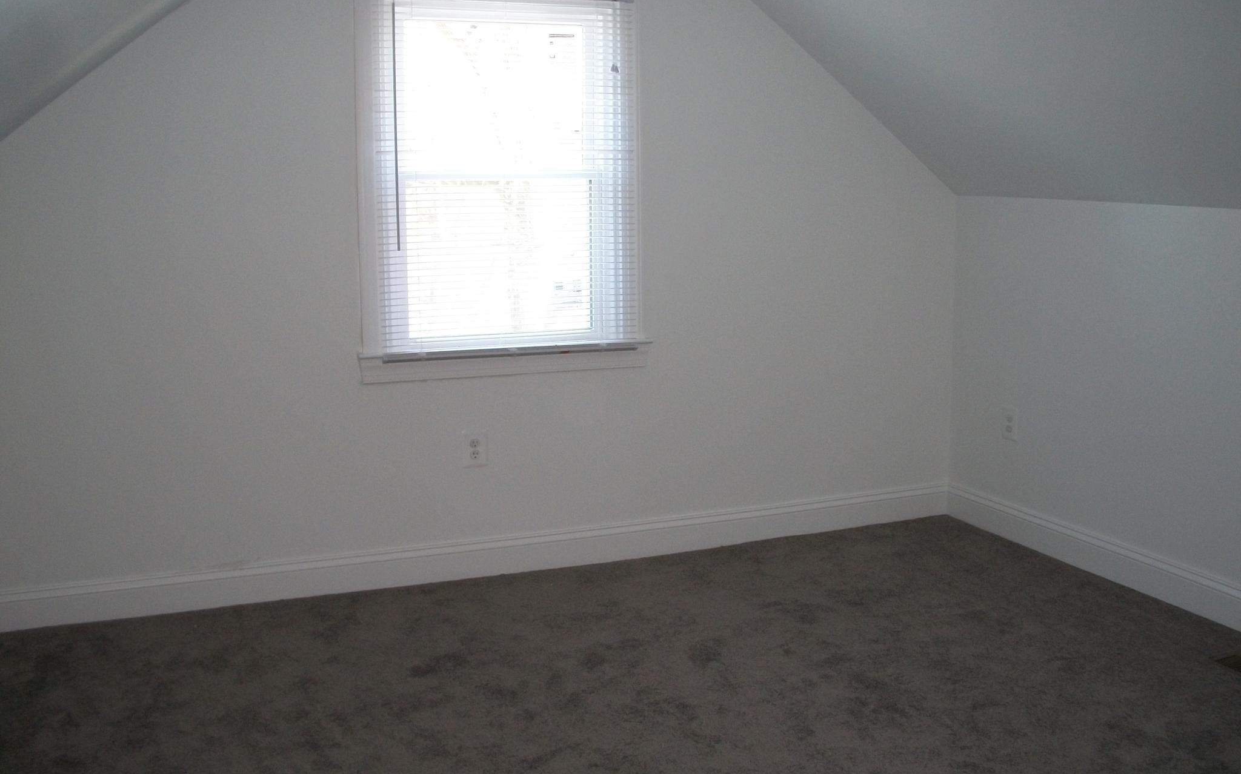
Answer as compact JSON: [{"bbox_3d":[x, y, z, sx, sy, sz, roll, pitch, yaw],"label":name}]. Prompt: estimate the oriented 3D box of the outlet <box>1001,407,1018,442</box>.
[{"bbox_3d":[1.401,0.134,4.512,0.012,0.118,0.077,-4,10,-21],"label":"outlet"}]

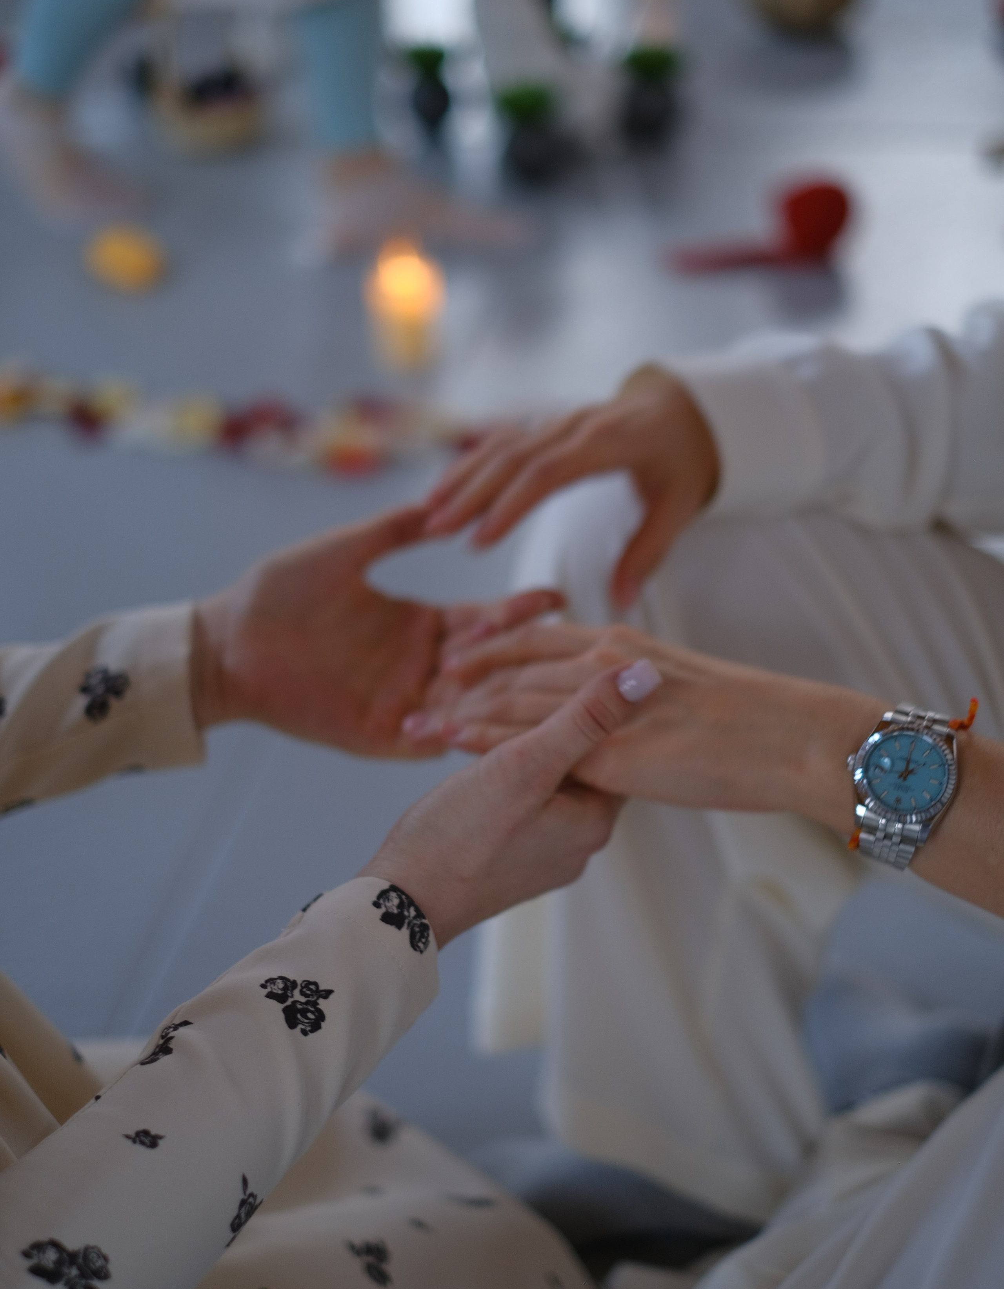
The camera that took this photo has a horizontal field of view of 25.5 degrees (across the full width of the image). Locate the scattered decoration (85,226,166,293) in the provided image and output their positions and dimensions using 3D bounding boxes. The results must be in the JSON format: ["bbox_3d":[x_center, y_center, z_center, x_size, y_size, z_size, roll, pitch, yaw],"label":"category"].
[{"bbox_3d":[-0.425,-0.436,2.509,0.080,0.048,0.080,0,27,0],"label":"scattered decoration"}]

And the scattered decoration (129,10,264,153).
[{"bbox_3d":[-0.418,-0.776,3.062,0.148,0.154,0.170,0,27,0],"label":"scattered decoration"}]

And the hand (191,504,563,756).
[{"bbox_3d":[-0.054,-0.004,0.970,0.160,0.060,0.092,-7,51,-19],"label":"hand"}]

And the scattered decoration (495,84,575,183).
[{"bbox_3d":[0.043,-0.669,2.908,0.099,0.103,0.099,0,27,0],"label":"scattered decoration"}]

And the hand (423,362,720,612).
[{"bbox_3d":[0.033,-0.075,1.030,0.145,0.088,0.078,-21,19,-9],"label":"hand"}]

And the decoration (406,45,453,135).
[{"bbox_3d":[-0.103,-0.779,3.117,0.066,0.108,0.066,0,27,0],"label":"decoration"}]

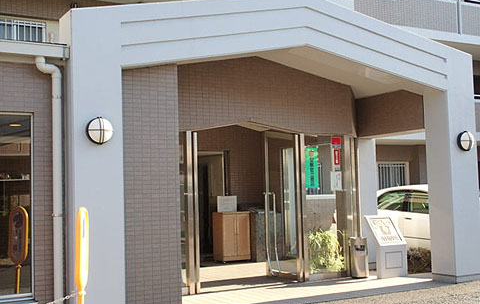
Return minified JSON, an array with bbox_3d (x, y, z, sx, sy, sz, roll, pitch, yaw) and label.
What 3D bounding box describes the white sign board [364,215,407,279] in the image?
[{"bbox_3d":[2.215,1.426,10.115,0.520,0.915,0.360,1,-4,-30],"label":"white sign board"}]

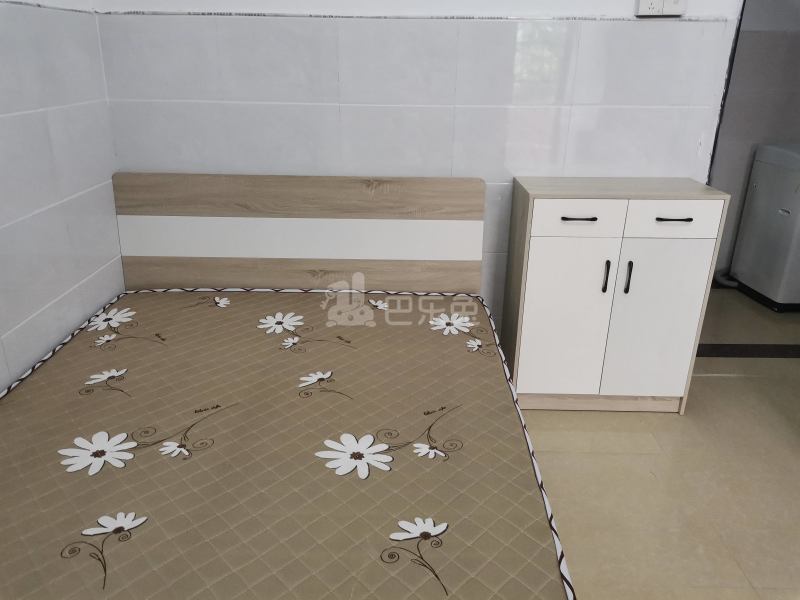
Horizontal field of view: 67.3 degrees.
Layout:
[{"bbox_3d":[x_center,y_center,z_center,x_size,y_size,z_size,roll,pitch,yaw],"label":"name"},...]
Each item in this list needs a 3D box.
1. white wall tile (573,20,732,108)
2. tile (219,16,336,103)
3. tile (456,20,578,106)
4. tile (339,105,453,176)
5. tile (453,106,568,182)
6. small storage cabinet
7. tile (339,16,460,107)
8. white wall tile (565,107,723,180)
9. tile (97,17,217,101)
[{"bbox_3d":[0.955,-0.897,2.299,0.576,0.302,0.020,0,22,-2],"label":"white wall tile"},{"bbox_3d":[-0.458,-0.900,2.260,0.450,0.302,0.020,0,22,-2],"label":"tile"},{"bbox_3d":[0.442,-0.898,2.285,0.450,0.302,0.020,0,22,-2],"label":"tile"},{"bbox_3d":[-0.011,-0.618,2.384,0.450,0.302,0.020,0,22,-2],"label":"tile"},{"bbox_3d":[0.439,-0.617,2.396,0.450,0.302,0.020,0,22,-2],"label":"tile"},{"bbox_3d":[0.802,-0.013,2.416,0.705,0.892,0.325,1,22,0],"label":"small storage cabinet"},{"bbox_3d":[-0.008,-0.899,2.273,0.450,0.302,0.020,0,22,-2],"label":"tile"},{"bbox_3d":[0.951,-0.616,2.410,0.576,0.302,0.020,0,22,-2],"label":"white wall tile"},{"bbox_3d":[-0.892,-0.900,2.248,0.420,0.302,0.020,0,22,-2],"label":"tile"}]

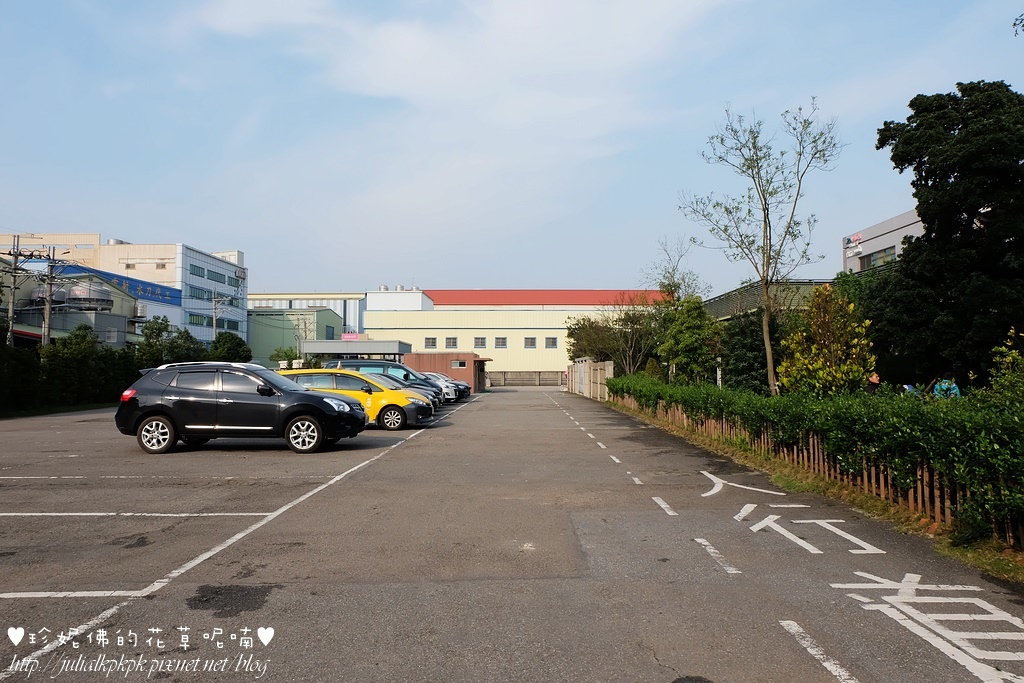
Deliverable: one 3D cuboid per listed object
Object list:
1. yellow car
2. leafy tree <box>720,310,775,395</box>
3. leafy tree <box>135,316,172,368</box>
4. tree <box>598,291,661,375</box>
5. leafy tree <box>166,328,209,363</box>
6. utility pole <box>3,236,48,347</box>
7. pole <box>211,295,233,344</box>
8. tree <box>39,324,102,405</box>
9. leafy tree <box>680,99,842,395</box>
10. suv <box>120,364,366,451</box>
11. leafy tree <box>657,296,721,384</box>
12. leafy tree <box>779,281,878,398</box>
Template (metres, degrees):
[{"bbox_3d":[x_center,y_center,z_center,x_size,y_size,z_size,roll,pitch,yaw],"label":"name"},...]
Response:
[{"bbox_3d":[-4.390,1.510,18.200,4.590,1.590,1.720,0,-3,1],"label":"yellow car"},{"bbox_3d":[6.660,0.737,19.287,1.640,3.230,1.640,0,-3,1],"label":"leafy tree"},{"bbox_3d":[-20.763,0.914,39.500,2.200,4.730,2.200,0,-3,1],"label":"leafy tree"},{"bbox_3d":[6.311,0.208,36.028,3.270,5.820,3.270,0,-3,1],"label":"tree"},{"bbox_3d":[-20.518,1.309,42.985,2.770,4.260,2.770,0,-3,1],"label":"leafy tree"},{"bbox_3d":[-35.715,-1.997,50.144,3.220,11.520,0.800,0,-3,1],"label":"utility pole"},{"bbox_3d":[-36.687,-0.269,86.103,2.770,11.360,0.800,0,-3,1],"label":"pole"},{"bbox_3d":[-20.167,1.059,31.184,2.920,3.680,2.700,0,-3,1],"label":"tree"},{"bbox_3d":[5.817,-1.766,15.898,3.750,7.920,3.500,0,-3,1],"label":"leafy tree"},{"bbox_3d":[-5.150,1.244,13.277,4.650,1.670,1.800,0,-3,1],"label":"suv"},{"bbox_3d":[6.600,0.474,25.505,2.390,4.330,2.390,0,-3,1],"label":"leafy tree"},{"bbox_3d":[5.976,0.487,12.991,1.860,3.160,1.850,0,-3,1],"label":"leafy tree"}]

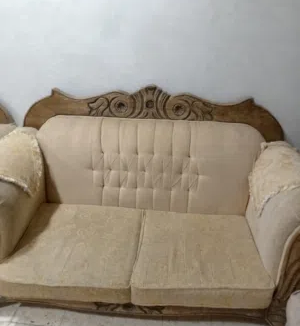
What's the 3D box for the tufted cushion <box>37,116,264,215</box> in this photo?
[{"bbox_3d":[-0.010,0.022,1.772,1.310,0.570,0.150,2,12,1],"label":"tufted cushion"}]

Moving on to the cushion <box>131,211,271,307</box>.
[{"bbox_3d":[0.246,0.474,1.547,0.630,0.135,0.575,2,27,1],"label":"cushion"}]

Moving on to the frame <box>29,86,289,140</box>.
[{"bbox_3d":[0.004,-0.300,1.744,1.520,0.310,0.080,2,14,1],"label":"frame"}]

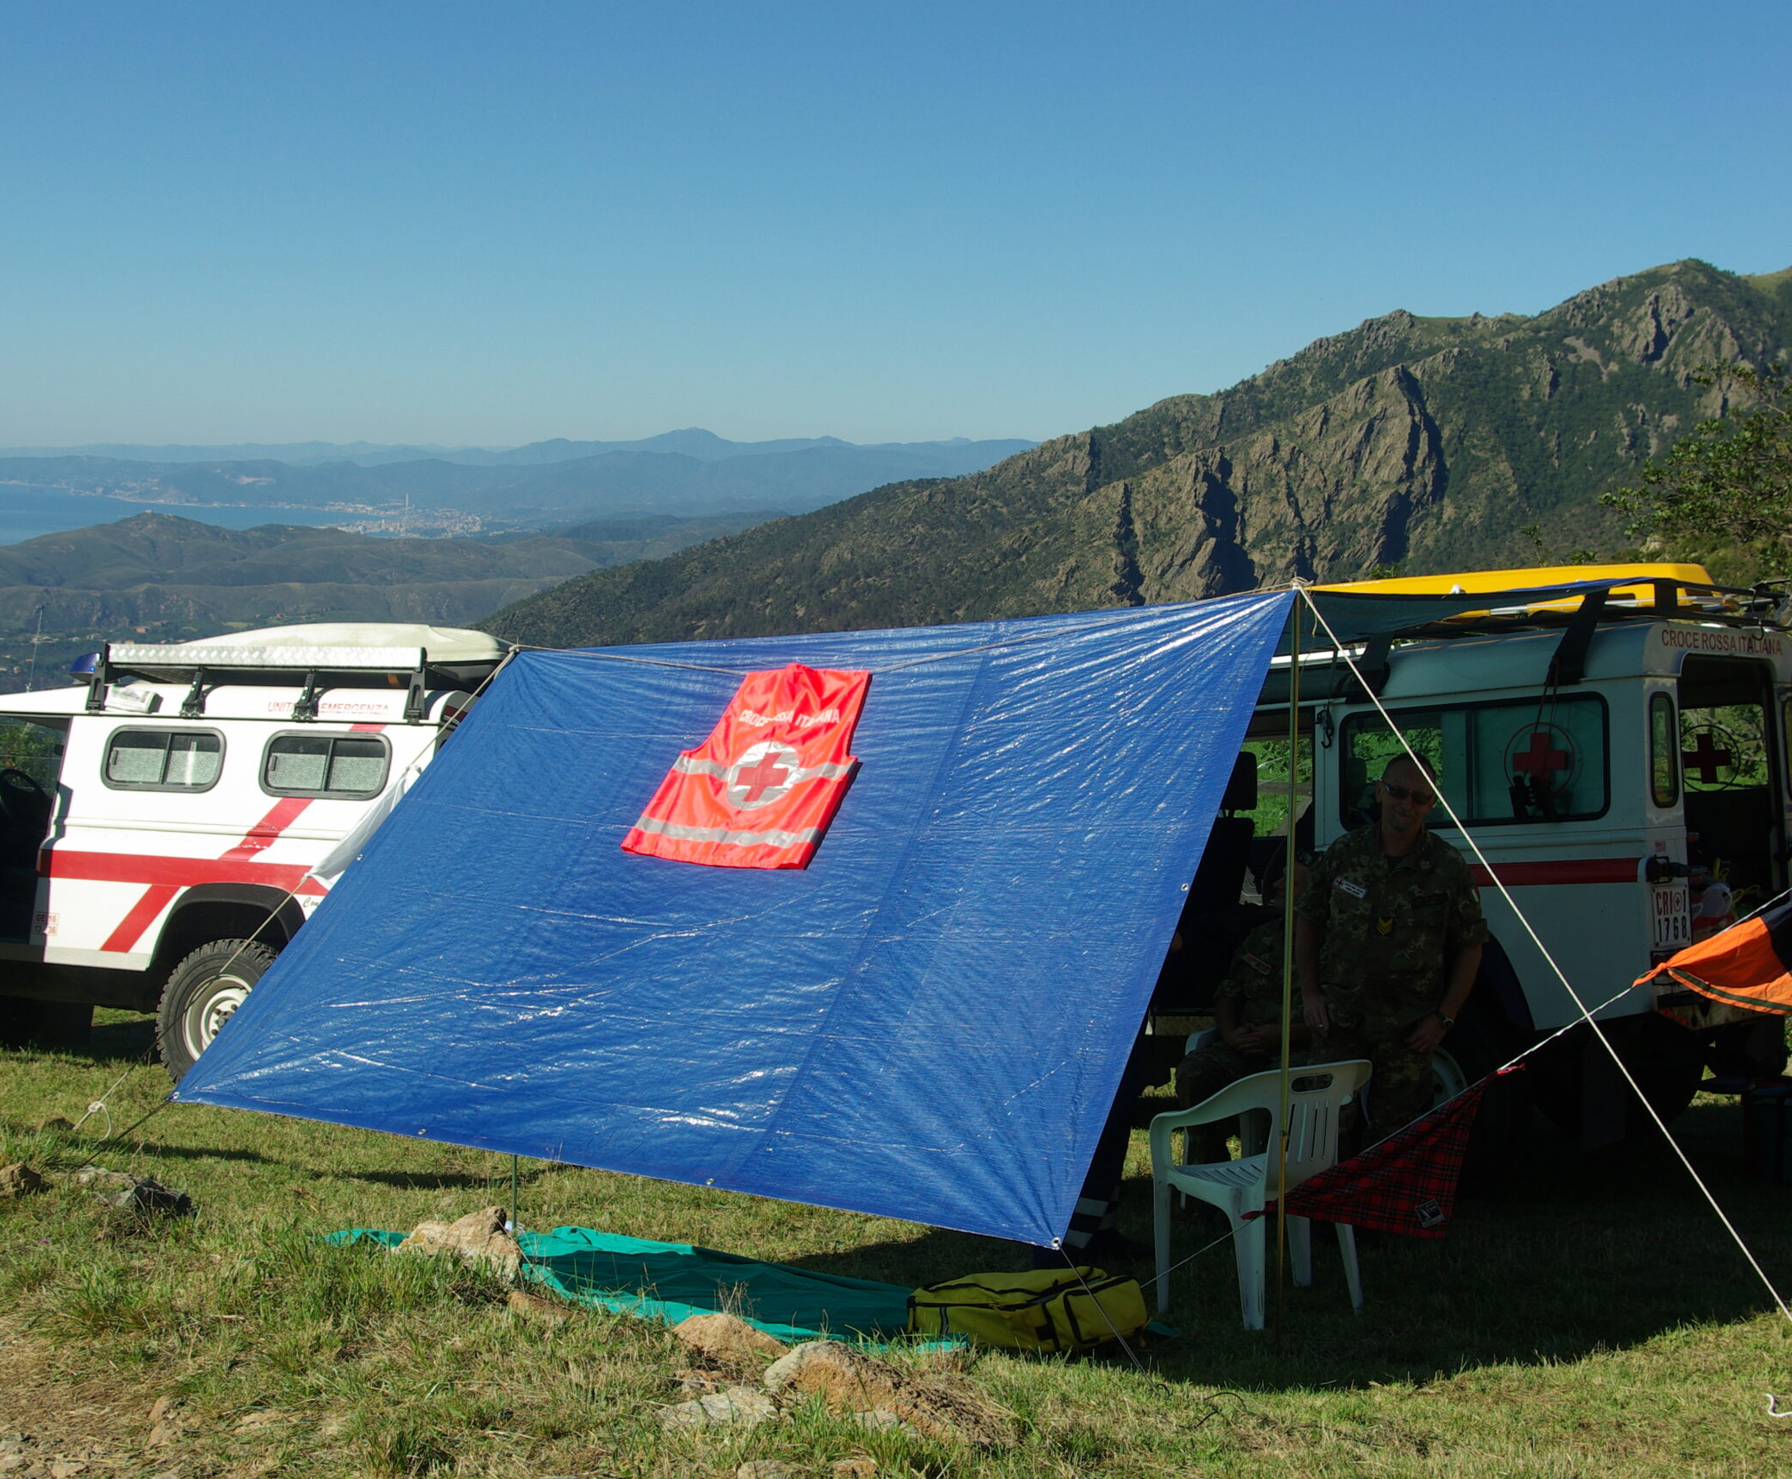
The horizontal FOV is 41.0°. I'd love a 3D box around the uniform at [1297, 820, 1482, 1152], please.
[{"bbox_3d":[1.680,0.880,8.200,0.630,1.200,0.360,2,8,16],"label":"uniform"}]

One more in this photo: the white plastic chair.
[{"bbox_3d":[1.175,1.400,7.500,0.570,0.810,0.560,-1,1,-33],"label":"white plastic chair"}]

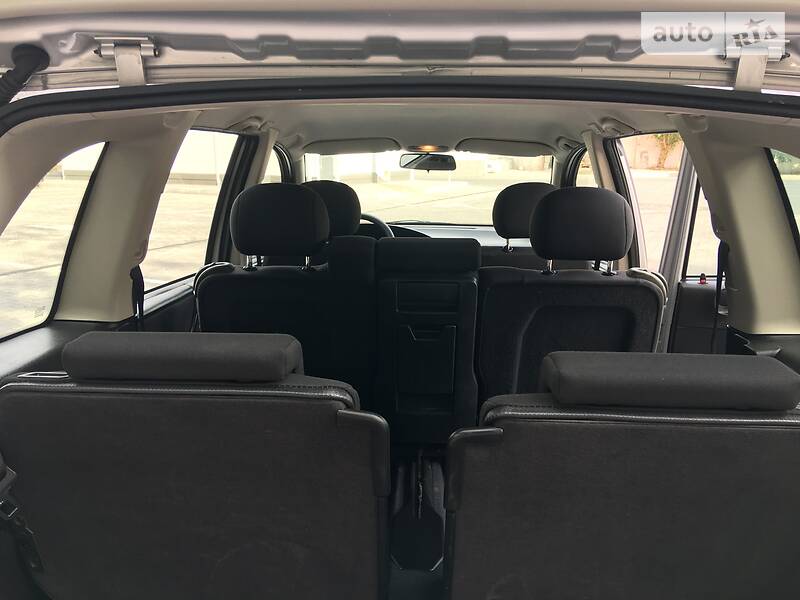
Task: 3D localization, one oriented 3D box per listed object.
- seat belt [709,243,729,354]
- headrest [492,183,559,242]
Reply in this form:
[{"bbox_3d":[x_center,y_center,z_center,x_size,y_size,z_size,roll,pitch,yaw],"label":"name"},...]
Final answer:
[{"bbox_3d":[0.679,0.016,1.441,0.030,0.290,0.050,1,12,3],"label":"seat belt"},{"bbox_3d":[0.455,-0.309,2.300,0.275,0.190,0.120,1,20,3],"label":"headrest"}]

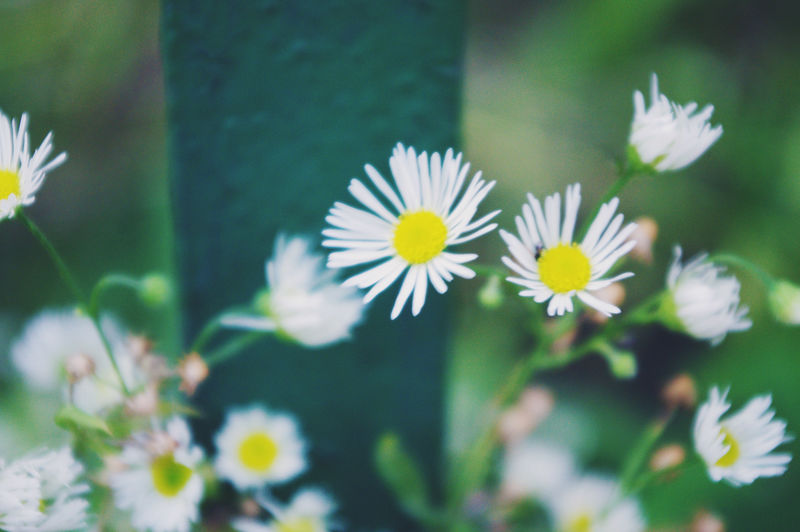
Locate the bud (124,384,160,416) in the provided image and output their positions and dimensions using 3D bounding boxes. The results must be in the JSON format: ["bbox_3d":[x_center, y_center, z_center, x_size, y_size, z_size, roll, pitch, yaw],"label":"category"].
[{"bbox_3d":[-0.039,0.020,0.274,0.005,0.005,0.005,2,34,0],"label":"bud"}]

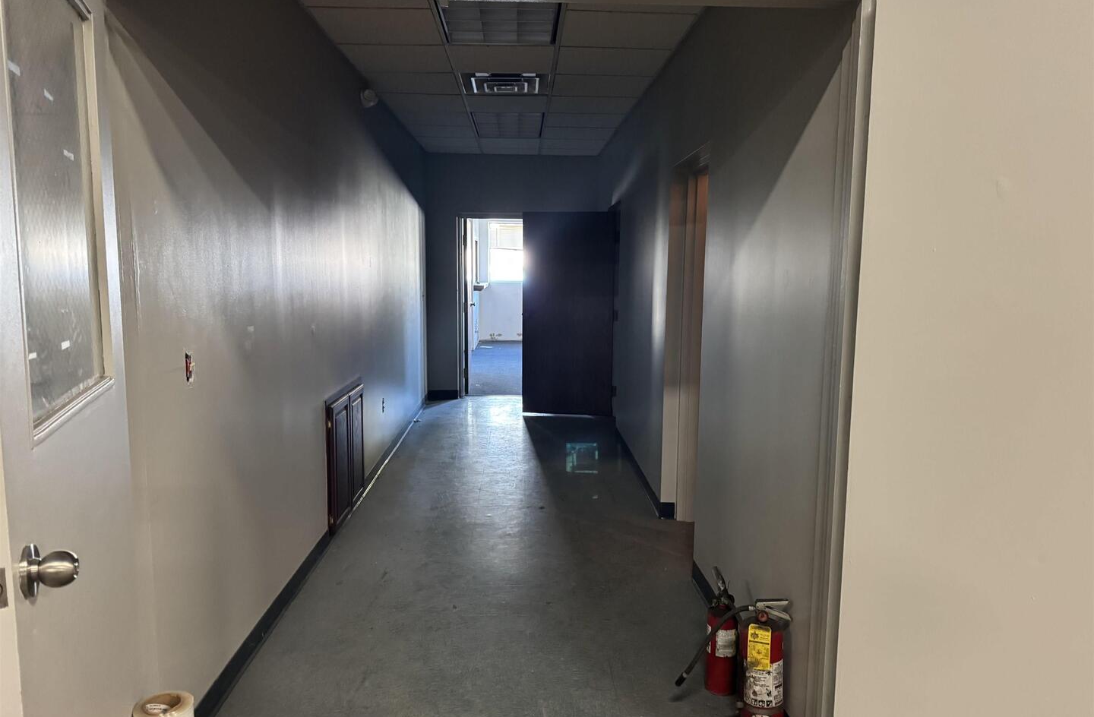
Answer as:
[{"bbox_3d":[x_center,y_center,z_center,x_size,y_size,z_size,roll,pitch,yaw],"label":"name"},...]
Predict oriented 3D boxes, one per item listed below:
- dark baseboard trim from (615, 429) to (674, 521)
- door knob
[{"bbox_3d":[0.687,0.789,5.622,0.093,0.101,2.149,0,7,-2],"label":"dark baseboard trim"},{"bbox_3d":[-0.716,0.307,1.101,0.064,0.074,0.074,-2,7,-20],"label":"door knob"}]

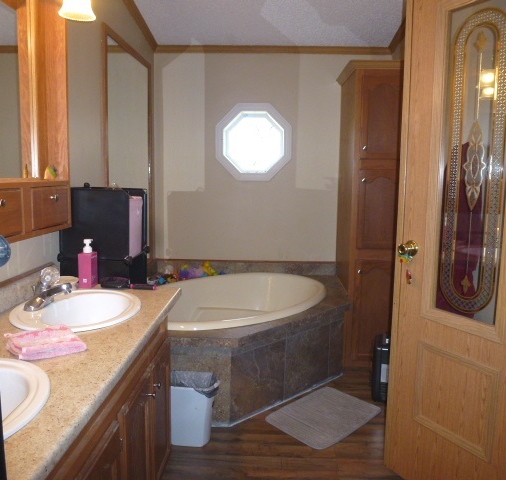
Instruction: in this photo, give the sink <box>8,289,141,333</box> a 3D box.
[{"bbox_3d":[-0.602,0.309,1.572,0.410,0.170,0.500,1,8,1],"label":"sink"}]

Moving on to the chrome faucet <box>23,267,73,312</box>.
[{"bbox_3d":[-0.729,0.164,1.590,0.150,0.135,0.150,1,8,1],"label":"chrome faucet"}]

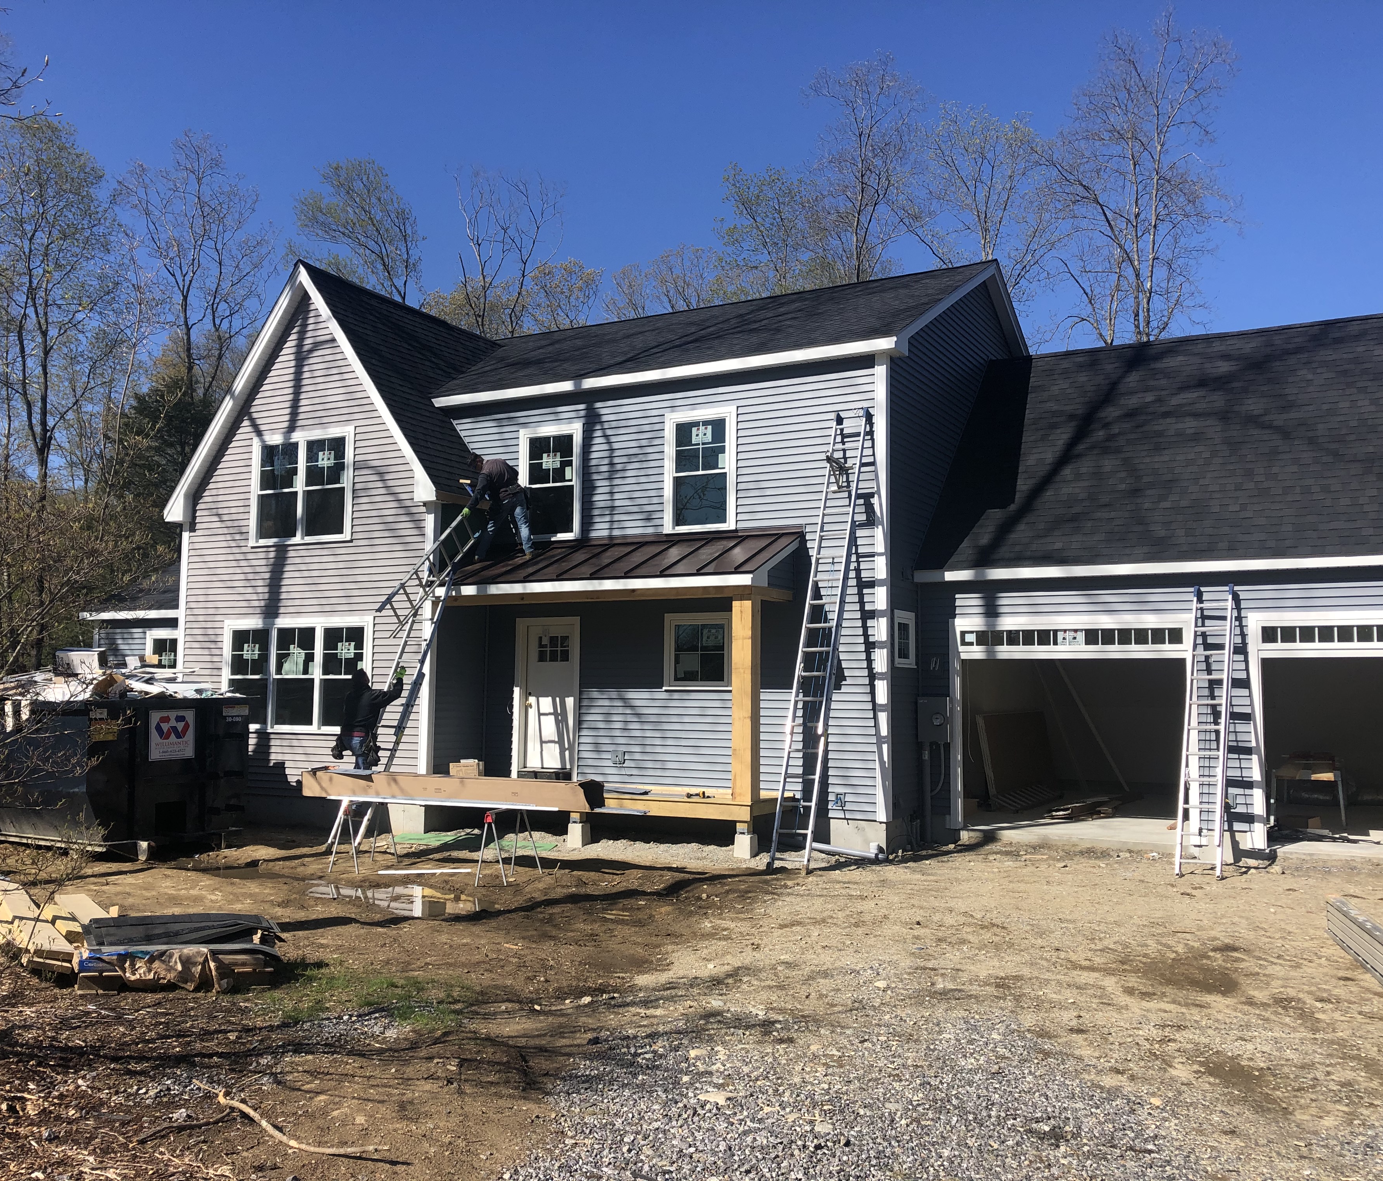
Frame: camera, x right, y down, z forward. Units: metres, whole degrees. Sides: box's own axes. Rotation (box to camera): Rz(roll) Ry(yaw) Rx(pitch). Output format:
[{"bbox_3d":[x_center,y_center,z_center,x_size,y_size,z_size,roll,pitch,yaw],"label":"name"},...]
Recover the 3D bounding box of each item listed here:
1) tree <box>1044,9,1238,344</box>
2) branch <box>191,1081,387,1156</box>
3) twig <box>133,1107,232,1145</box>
[{"bbox_3d":[13.653,-6.273,38.340,6.000,23.564,6.000,-1,-5,20],"label":"tree"},{"bbox_3d":[-1.675,2.030,4.945,1.417,0.100,0.224,-4,-7,41],"label":"branch"},{"bbox_3d":[-1.953,2.050,4.896,0.085,0.060,0.426,-4,-7,42],"label":"twig"}]

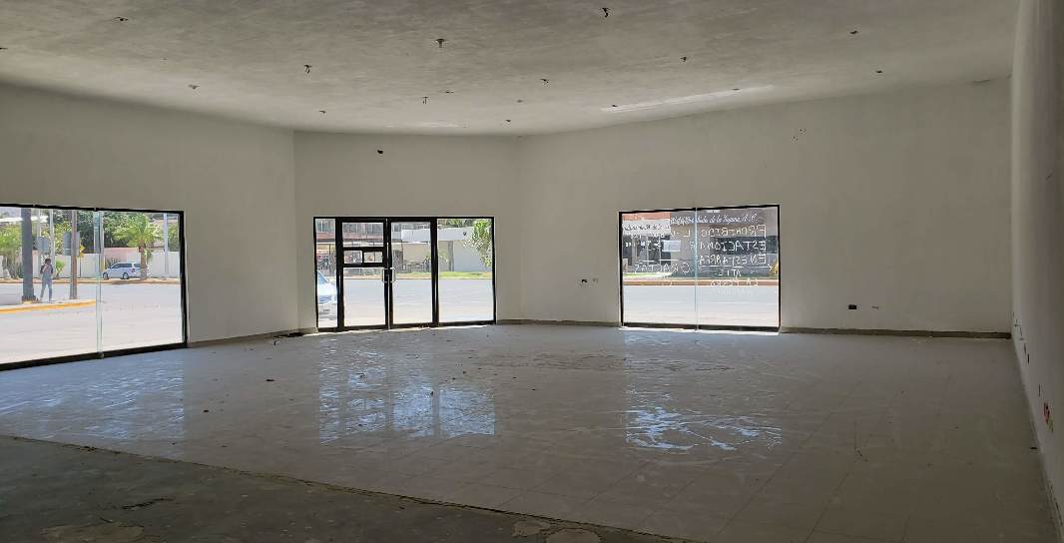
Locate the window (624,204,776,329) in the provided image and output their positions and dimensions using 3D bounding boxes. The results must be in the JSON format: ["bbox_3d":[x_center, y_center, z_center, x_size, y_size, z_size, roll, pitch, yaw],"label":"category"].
[{"bbox_3d":[3.032,-0.046,14.758,3.010,2.216,0.100,-1,1,30],"label":"window"}]

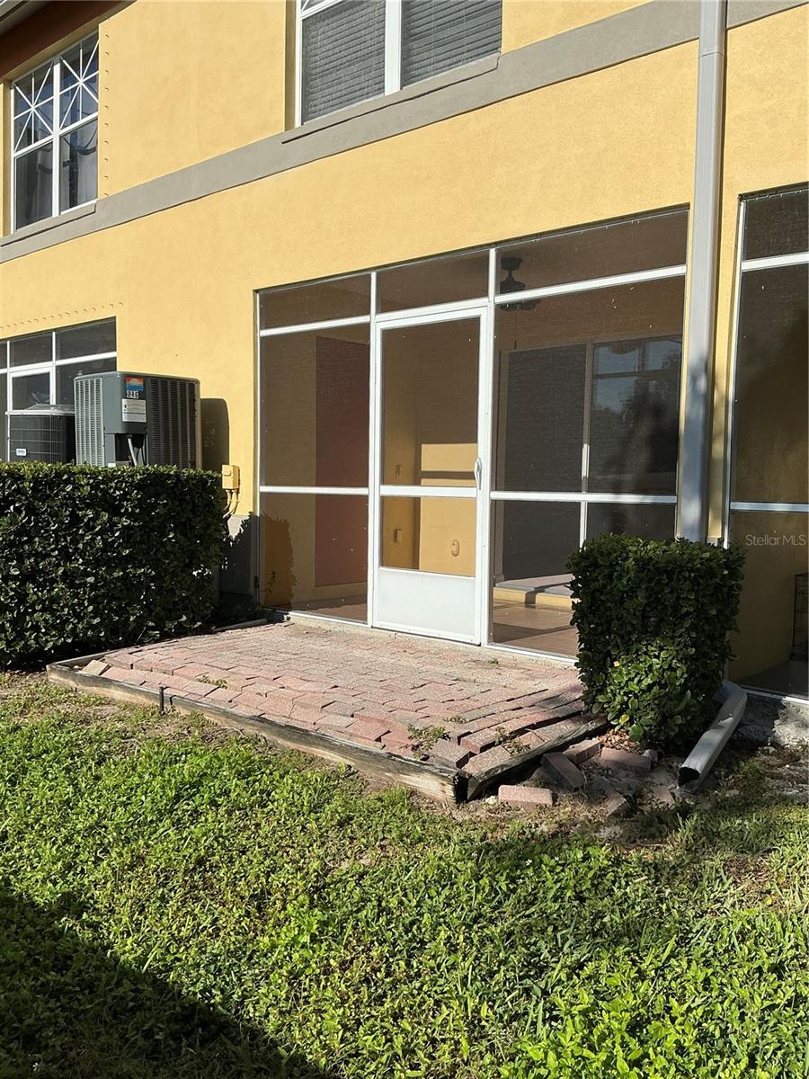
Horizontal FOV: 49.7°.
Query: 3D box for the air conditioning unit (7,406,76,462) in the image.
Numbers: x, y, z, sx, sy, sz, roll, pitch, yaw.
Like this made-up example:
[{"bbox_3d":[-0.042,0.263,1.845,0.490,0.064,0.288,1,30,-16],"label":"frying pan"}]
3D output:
[{"bbox_3d":[-2.925,-0.804,7.441,0.670,0.680,0.670,3,5,29],"label":"air conditioning unit"}]

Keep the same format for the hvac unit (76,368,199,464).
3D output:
[{"bbox_3d":[-2.069,-0.819,6.761,0.690,0.830,0.700,5,6,41],"label":"hvac unit"}]

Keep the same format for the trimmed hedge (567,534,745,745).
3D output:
[{"bbox_3d":[1.192,0.464,4.073,0.570,0.880,0.610,5,6,41],"label":"trimmed hedge"}]

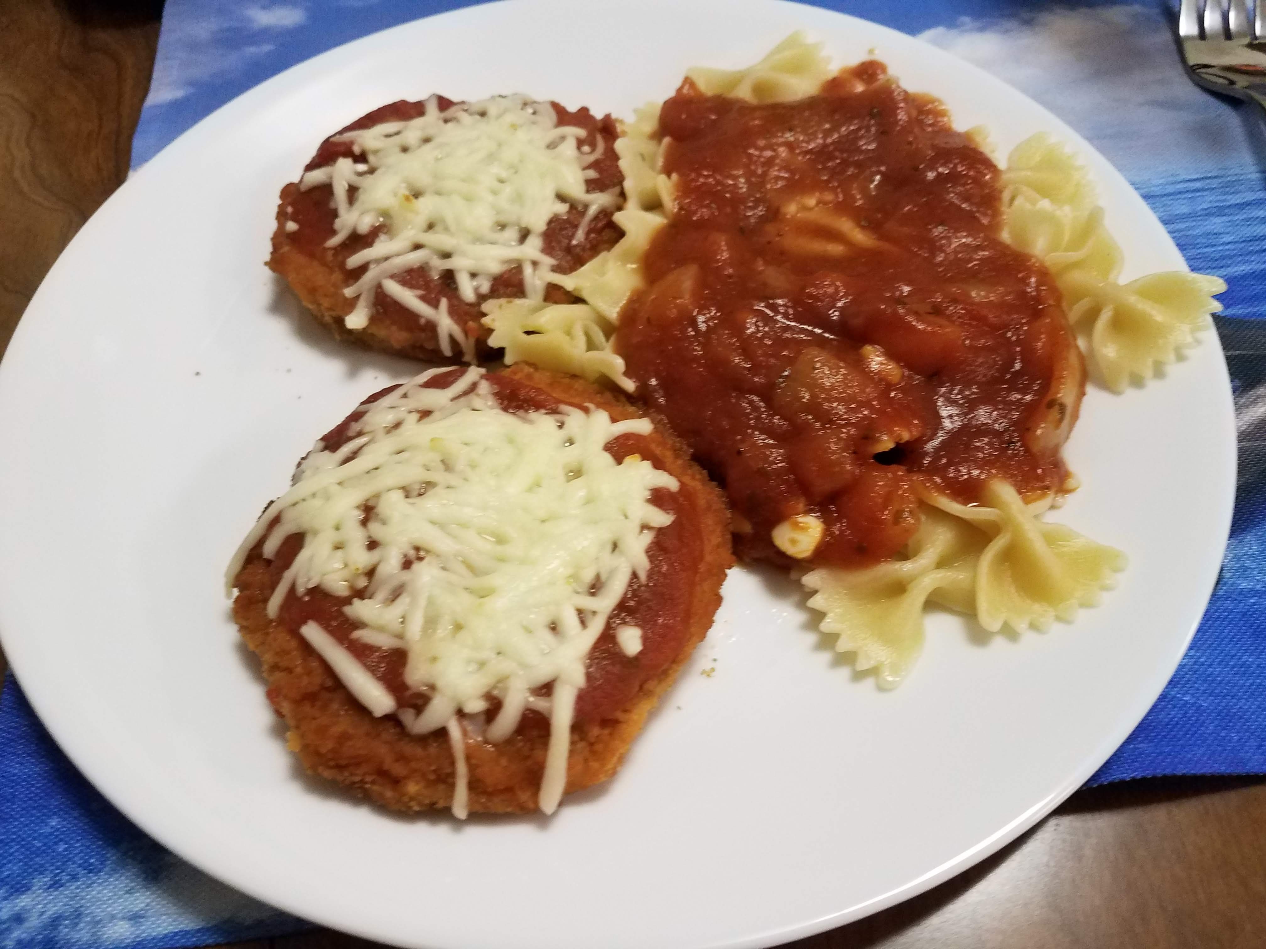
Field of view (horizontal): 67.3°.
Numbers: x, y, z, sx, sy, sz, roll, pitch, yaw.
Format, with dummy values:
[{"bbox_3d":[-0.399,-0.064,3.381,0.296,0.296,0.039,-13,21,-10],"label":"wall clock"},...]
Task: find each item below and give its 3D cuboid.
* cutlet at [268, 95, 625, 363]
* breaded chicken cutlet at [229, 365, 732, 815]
[{"bbox_3d":[-0.045,-0.068,0.240,0.095,0.019,0.095,-5,56,0],"label":"cutlet"},{"bbox_3d":[-0.029,0.015,0.184,0.097,0.019,0.097,-5,56,0],"label":"breaded chicken cutlet"}]

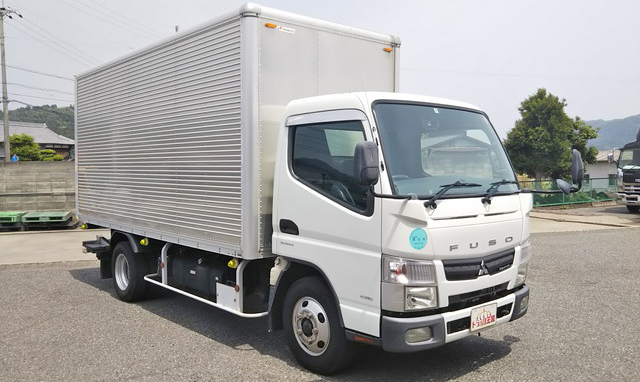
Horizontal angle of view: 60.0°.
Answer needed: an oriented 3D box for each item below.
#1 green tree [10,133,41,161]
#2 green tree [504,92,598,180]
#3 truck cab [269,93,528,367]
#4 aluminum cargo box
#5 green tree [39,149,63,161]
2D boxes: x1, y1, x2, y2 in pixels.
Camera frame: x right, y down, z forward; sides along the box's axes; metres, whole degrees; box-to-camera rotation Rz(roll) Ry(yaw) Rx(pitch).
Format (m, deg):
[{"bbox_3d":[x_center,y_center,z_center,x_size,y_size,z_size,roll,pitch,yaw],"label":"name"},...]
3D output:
[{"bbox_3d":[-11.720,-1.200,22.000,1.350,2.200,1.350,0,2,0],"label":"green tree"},{"bbox_3d":[10.964,-2.269,26.500,4.600,5.100,4.400,0,2,0],"label":"green tree"},{"bbox_3d":[0.706,0.337,4.546,1.720,2.130,1.455,-2,3,-40],"label":"truck cab"},{"bbox_3d":[-1.358,-0.572,6.930,1.853,2.136,4.560,-2,3,-40],"label":"aluminum cargo box"},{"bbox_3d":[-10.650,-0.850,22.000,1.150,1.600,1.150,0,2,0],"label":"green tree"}]

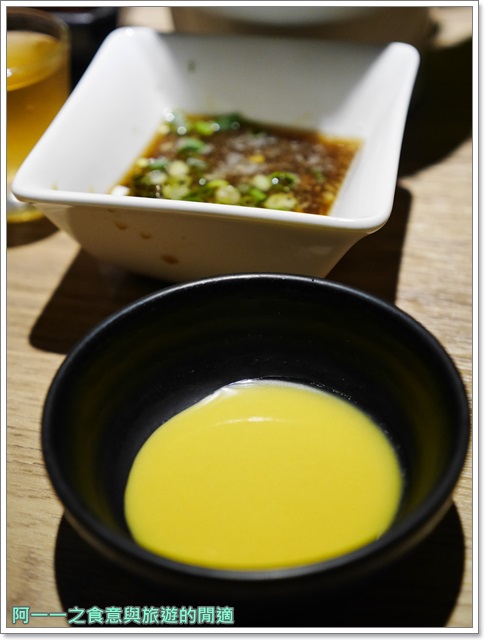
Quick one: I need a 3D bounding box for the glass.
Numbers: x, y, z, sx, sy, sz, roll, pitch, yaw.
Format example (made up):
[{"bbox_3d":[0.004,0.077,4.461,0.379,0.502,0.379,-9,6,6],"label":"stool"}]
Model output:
[{"bbox_3d":[-0.101,-0.085,0.475,0.065,0.073,0.065,-2,41,0],"label":"glass"}]

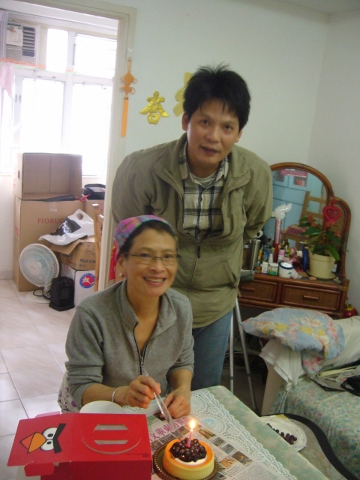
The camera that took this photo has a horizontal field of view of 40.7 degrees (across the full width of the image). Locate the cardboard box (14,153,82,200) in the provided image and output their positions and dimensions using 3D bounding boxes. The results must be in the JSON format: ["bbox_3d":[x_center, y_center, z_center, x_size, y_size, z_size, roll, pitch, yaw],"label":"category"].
[{"bbox_3d":[-1.157,-0.568,4.258,0.500,0.390,0.350,-1,14,-29],"label":"cardboard box"}]

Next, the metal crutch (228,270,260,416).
[{"bbox_3d":[0.345,0.539,2.577,0.190,0.880,0.170,4,16,12],"label":"metal crutch"}]

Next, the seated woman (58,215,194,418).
[{"bbox_3d":[-0.145,0.522,1.470,0.460,1.240,0.660,2,13,-18],"label":"seated woman"}]

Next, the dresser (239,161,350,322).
[{"bbox_3d":[0.597,0.236,2.860,0.710,1.370,0.430,8,12,11],"label":"dresser"}]

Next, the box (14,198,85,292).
[{"bbox_3d":[-1.180,0.017,4.369,0.540,0.800,0.310,-1,14,-29],"label":"box"}]

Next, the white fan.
[{"bbox_3d":[-1.146,0.258,4.030,0.370,0.480,0.280,10,13,18],"label":"white fan"}]

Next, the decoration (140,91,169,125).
[{"bbox_3d":[-0.139,-0.746,2.732,0.172,0.188,0.020,-1,14,-29],"label":"decoration"}]

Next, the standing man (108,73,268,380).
[{"bbox_3d":[0.030,0.265,1.720,0.550,1.670,0.460,5,12,-5],"label":"standing man"}]

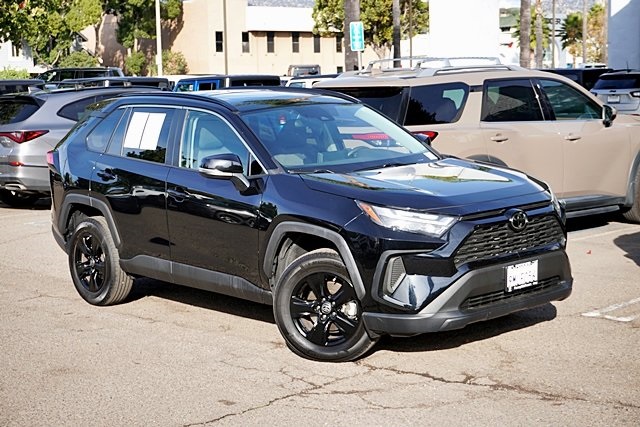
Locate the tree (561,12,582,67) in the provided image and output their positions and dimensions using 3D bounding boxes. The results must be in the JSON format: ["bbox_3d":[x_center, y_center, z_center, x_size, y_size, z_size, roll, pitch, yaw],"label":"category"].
[{"bbox_3d":[16.768,-10.468,72.355,2.000,5.800,2.000,-1,7,0],"label":"tree"}]

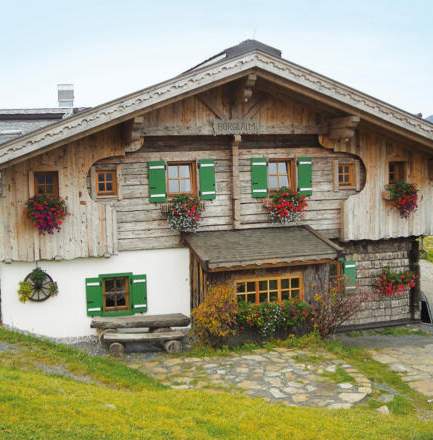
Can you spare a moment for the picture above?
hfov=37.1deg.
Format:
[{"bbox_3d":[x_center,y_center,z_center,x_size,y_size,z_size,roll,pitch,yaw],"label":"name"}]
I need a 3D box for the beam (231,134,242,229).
[{"bbox_3d":[0.462,-0.891,15.070,0.140,2.200,0.200,-3,5,-16],"label":"beam"}]

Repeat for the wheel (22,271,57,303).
[{"bbox_3d":[-3.854,1.442,13.997,0.660,0.670,0.100,-3,5,-16],"label":"wheel"}]

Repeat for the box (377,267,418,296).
[{"bbox_3d":[4.644,1.571,16.463,1.050,0.736,0.360,-3,5,-18],"label":"box"}]

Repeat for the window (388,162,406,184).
[{"bbox_3d":[4.551,-1.160,16.232,0.407,0.612,0.200,-3,5,-16],"label":"window"}]

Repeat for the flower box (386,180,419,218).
[{"bbox_3d":[4.618,-0.510,16.040,0.880,0.900,0.360,-3,5,-18],"label":"flower box"}]

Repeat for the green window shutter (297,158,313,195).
[{"bbox_3d":[2.164,-1.047,15.651,0.396,0.950,0.050,-3,5,-18],"label":"green window shutter"}]

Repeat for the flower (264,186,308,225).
[{"bbox_3d":[1.671,-0.339,15.323,0.950,0.848,0.360,-3,5,-18],"label":"flower"}]

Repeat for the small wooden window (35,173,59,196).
[{"bbox_3d":[-3.895,-0.813,14.810,0.550,0.620,0.120,-3,6,-18],"label":"small wooden window"}]

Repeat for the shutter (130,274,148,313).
[{"bbox_3d":[-1.754,1.677,14.665,0.340,0.850,0.040,-3,5,-16],"label":"shutter"}]

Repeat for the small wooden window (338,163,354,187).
[{"bbox_3d":[3.224,-1.113,16.006,0.439,0.591,0.120,-3,5,-16],"label":"small wooden window"}]

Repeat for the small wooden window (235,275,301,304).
[{"bbox_3d":[1.169,1.571,14.283,1.641,0.612,0.100,-3,5,-18],"label":"small wooden window"}]

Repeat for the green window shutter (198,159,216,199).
[{"bbox_3d":[-0.209,-0.927,14.877,0.418,0.951,0.050,-3,5,-18],"label":"green window shutter"}]

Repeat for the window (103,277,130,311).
[{"bbox_3d":[-2.427,1.812,15.649,0.620,0.840,0.120,-3,6,-18],"label":"window"}]

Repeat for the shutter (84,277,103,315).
[{"bbox_3d":[-2.728,1.720,14.377,0.360,0.860,0.040,-3,5,-16],"label":"shutter"}]

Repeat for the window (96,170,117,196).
[{"bbox_3d":[-2.611,-0.862,15.337,0.490,0.620,0.120,-3,6,-18],"label":"window"}]

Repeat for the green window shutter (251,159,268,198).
[{"bbox_3d":[1.025,-0.988,15.294,0.380,0.930,0.040,-3,5,-16],"label":"green window shutter"}]

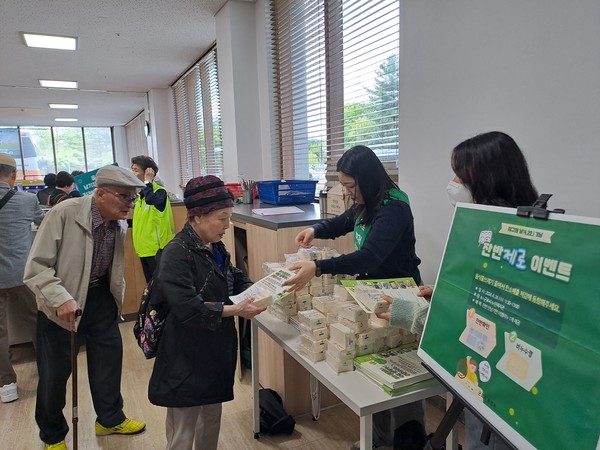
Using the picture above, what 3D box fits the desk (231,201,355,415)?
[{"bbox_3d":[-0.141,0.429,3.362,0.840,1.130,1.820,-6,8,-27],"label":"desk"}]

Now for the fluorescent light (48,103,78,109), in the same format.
[{"bbox_3d":[-5.489,-2.775,10.084,0.600,0.060,0.620,-6,8,-27],"label":"fluorescent light"}]

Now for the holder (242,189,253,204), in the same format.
[{"bbox_3d":[-0.443,-0.235,3.680,0.085,0.120,0.085,-2,7,0],"label":"holder"}]

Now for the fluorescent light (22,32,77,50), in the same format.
[{"bbox_3d":[-3.012,-2.232,5.249,0.600,0.060,0.620,-6,8,-27],"label":"fluorescent light"}]

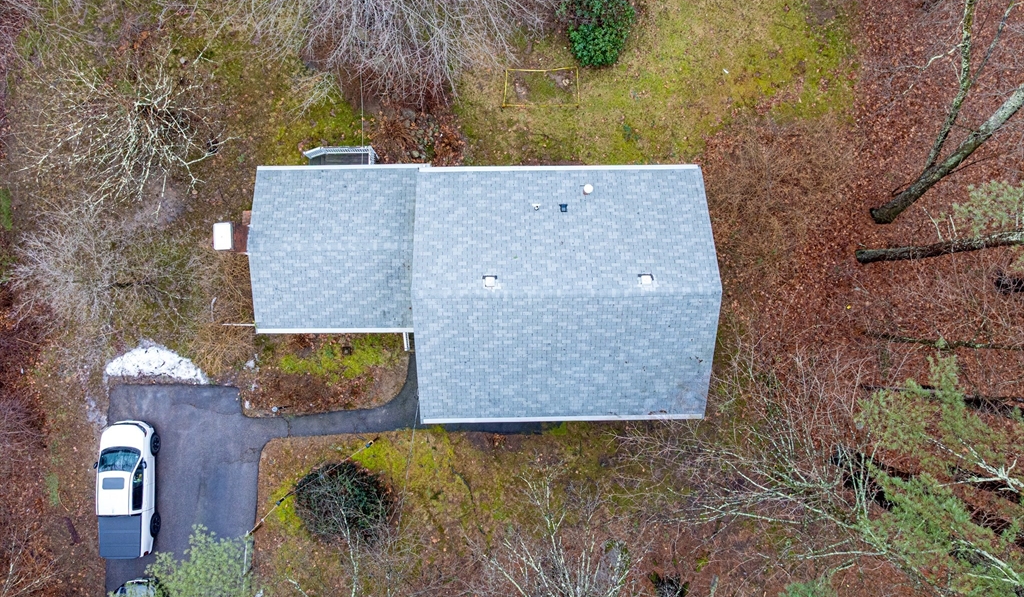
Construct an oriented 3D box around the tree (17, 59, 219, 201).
[{"bbox_3d":[-14.100,-5.550,25.850,6.100,5.500,4.800,0,90,0],"label":"tree"}]

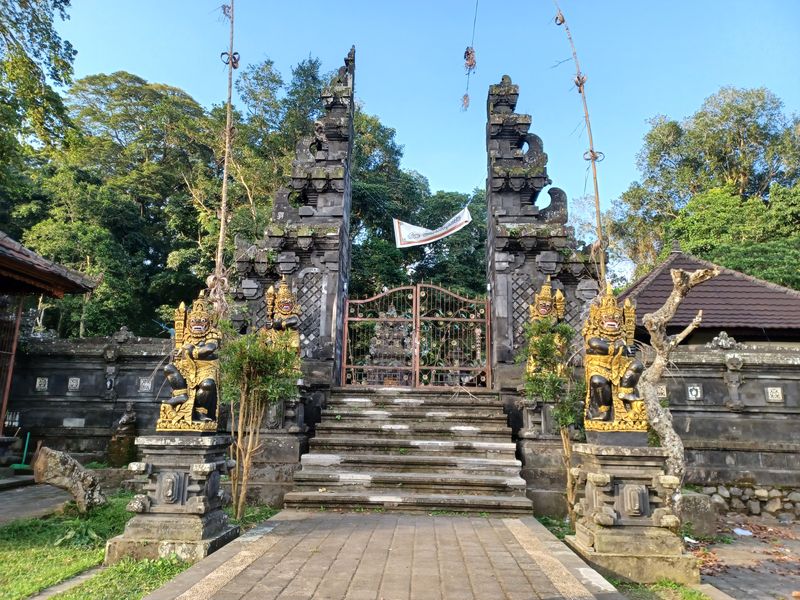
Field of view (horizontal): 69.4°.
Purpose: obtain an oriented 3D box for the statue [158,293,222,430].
[{"bbox_3d":[-2.312,0.675,6.429,0.477,1.539,0.477,1,-12,2],"label":"statue"}]

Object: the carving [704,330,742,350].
[{"bbox_3d":[5.606,0.690,10.006,0.576,0.288,0.243,1,-12,2],"label":"carving"}]

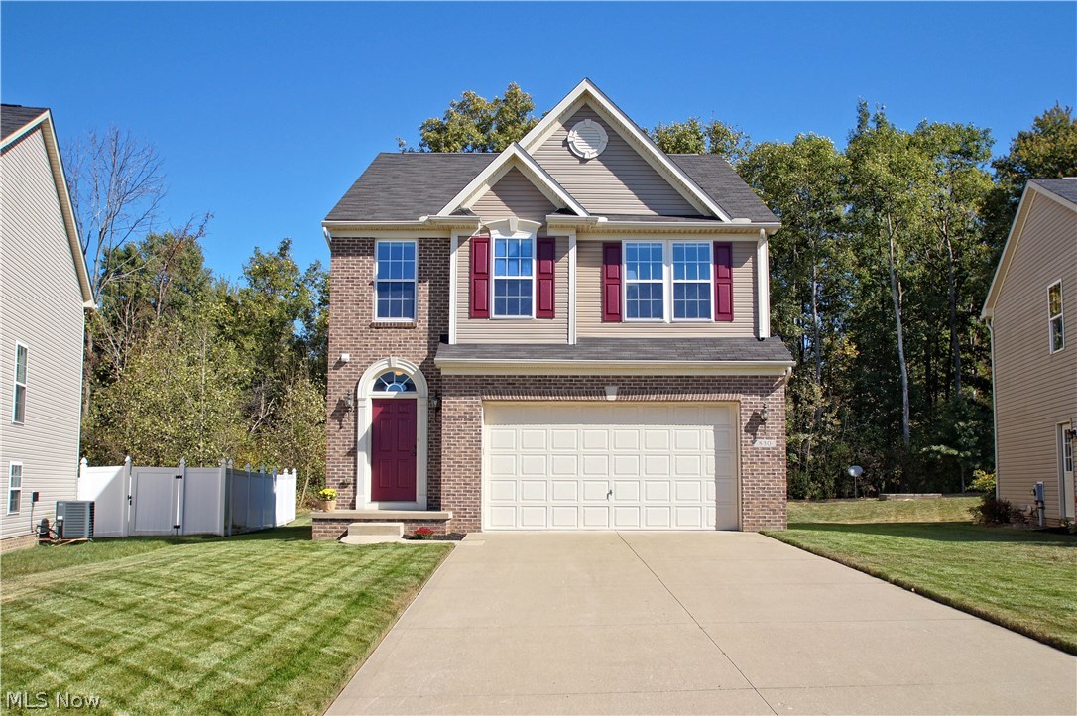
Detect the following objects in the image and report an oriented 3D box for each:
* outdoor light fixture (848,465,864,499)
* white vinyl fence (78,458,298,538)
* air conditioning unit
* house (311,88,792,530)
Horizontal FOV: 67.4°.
[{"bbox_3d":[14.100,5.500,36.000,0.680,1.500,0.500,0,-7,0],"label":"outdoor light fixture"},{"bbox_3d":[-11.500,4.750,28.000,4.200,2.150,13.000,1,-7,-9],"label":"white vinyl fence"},{"bbox_3d":[-10.340,3.610,18.040,0.620,0.820,0.600,2,-7,-17],"label":"air conditioning unit"},{"bbox_3d":[0.300,-0.620,20.700,9.050,9.700,11.500,0,-7,0],"label":"house"}]

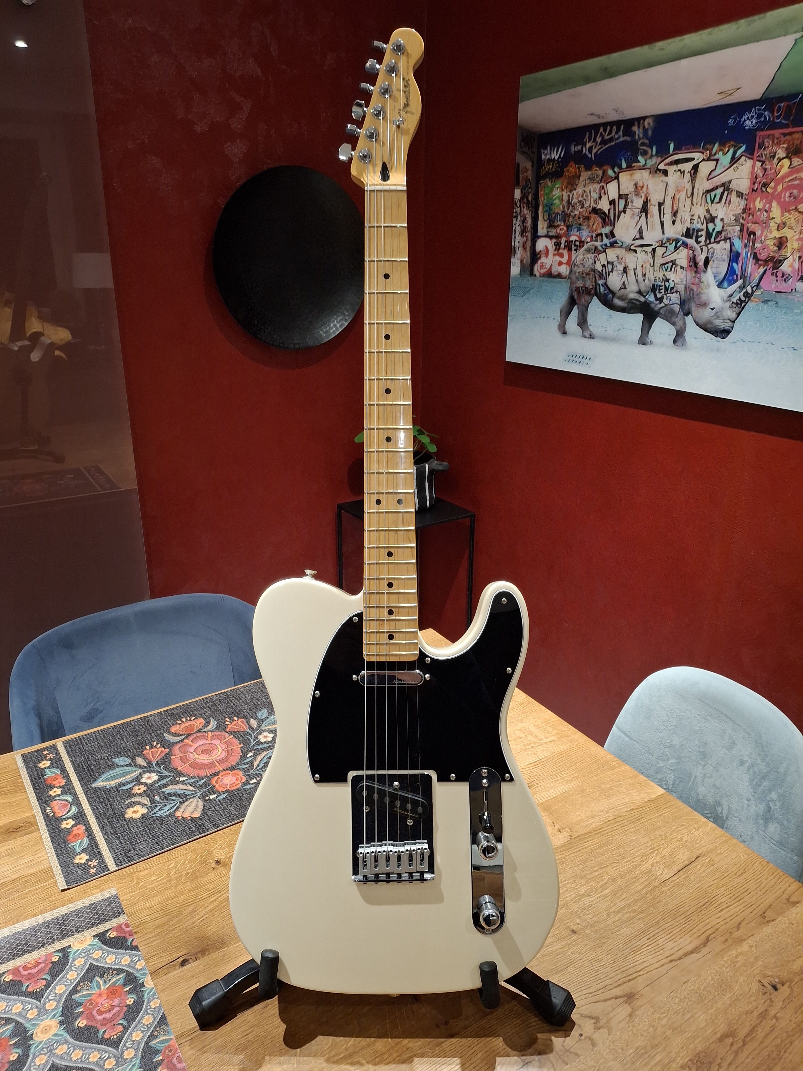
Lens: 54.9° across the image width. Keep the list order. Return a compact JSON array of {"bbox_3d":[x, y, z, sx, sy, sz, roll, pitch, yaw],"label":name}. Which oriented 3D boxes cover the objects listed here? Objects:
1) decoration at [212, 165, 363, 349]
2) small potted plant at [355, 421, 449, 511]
[{"bbox_3d":[-0.260,-0.676,1.907,0.420,0.420,0.050,-12,24,-31],"label":"decoration"},{"bbox_3d":[0.005,-0.207,2.169,0.250,0.250,0.210,1,20,0],"label":"small potted plant"}]

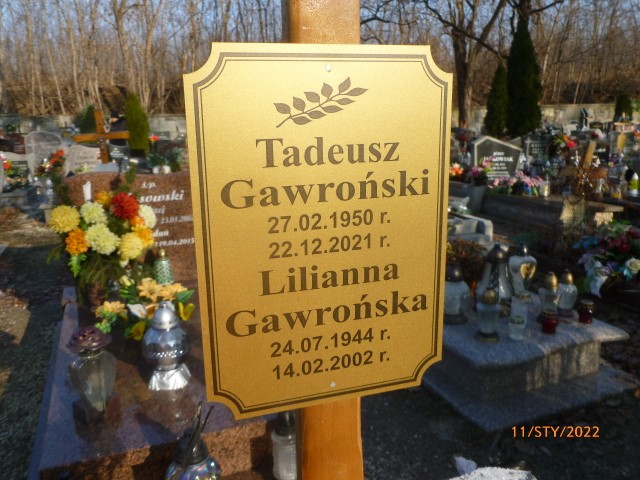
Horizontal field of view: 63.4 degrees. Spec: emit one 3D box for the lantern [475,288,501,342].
[{"bbox_3d":[0.751,0.331,2.294,0.111,0.228,0.111,5,14,19],"label":"lantern"}]

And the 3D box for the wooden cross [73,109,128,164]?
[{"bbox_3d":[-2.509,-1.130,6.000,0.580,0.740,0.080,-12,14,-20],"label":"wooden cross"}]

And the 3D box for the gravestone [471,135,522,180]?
[{"bbox_3d":[2.523,-1.162,7.400,0.734,0.657,0.100,-6,14,-19],"label":"gravestone"}]

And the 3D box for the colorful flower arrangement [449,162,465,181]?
[{"bbox_3d":[1.734,-0.873,6.600,0.220,0.230,0.200,-5,14,-22],"label":"colorful flower arrangement"}]

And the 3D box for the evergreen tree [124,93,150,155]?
[{"bbox_3d":[-6.350,-4.008,18.000,0.779,2.146,0.779,-6,14,-19],"label":"evergreen tree"}]

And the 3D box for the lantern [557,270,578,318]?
[{"bbox_3d":[1.237,0.264,2.572,0.107,0.230,0.107,7,15,26],"label":"lantern"}]

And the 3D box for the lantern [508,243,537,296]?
[{"bbox_3d":[1.115,0.169,2.817,0.152,0.304,0.130,-1,13,-6],"label":"lantern"}]

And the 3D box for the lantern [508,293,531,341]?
[{"bbox_3d":[0.875,0.332,2.270,0.085,0.207,0.085,-6,14,-19],"label":"lantern"}]

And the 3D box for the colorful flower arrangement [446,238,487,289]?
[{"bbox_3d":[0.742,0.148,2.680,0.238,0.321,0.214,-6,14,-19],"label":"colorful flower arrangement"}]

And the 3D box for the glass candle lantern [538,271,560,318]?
[{"bbox_3d":[1.104,0.262,2.490,0.089,0.232,0.089,-6,14,-19],"label":"glass candle lantern"}]

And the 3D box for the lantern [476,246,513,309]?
[{"bbox_3d":[0.895,0.200,2.592,0.180,0.346,0.180,5,14,19],"label":"lantern"}]

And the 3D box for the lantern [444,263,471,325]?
[{"bbox_3d":[0.633,0.245,2.410,0.126,0.281,0.126,-1,14,0],"label":"lantern"}]

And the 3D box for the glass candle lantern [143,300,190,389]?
[{"bbox_3d":[-0.450,0.306,1.504,0.134,0.256,0.134,-4,14,-17],"label":"glass candle lantern"}]

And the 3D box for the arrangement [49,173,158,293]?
[{"bbox_3d":[-1.026,-0.019,2.450,0.482,0.617,0.386,-6,14,-19],"label":"arrangement"}]

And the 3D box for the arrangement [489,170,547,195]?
[{"bbox_3d":[2.544,-0.732,6.700,0.811,0.334,0.446,-6,14,-19],"label":"arrangement"}]

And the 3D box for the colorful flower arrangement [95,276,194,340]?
[{"bbox_3d":[-0.610,0.235,1.800,0.320,0.210,0.220,-5,14,-22],"label":"colorful flower arrangement"}]

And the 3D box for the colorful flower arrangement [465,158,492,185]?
[{"bbox_3d":[2.112,-0.892,6.900,0.371,0.386,0.334,-6,14,-19],"label":"colorful flower arrangement"}]

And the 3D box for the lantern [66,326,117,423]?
[{"bbox_3d":[-0.702,0.406,1.590,0.130,0.283,0.130,-6,14,-19],"label":"lantern"}]

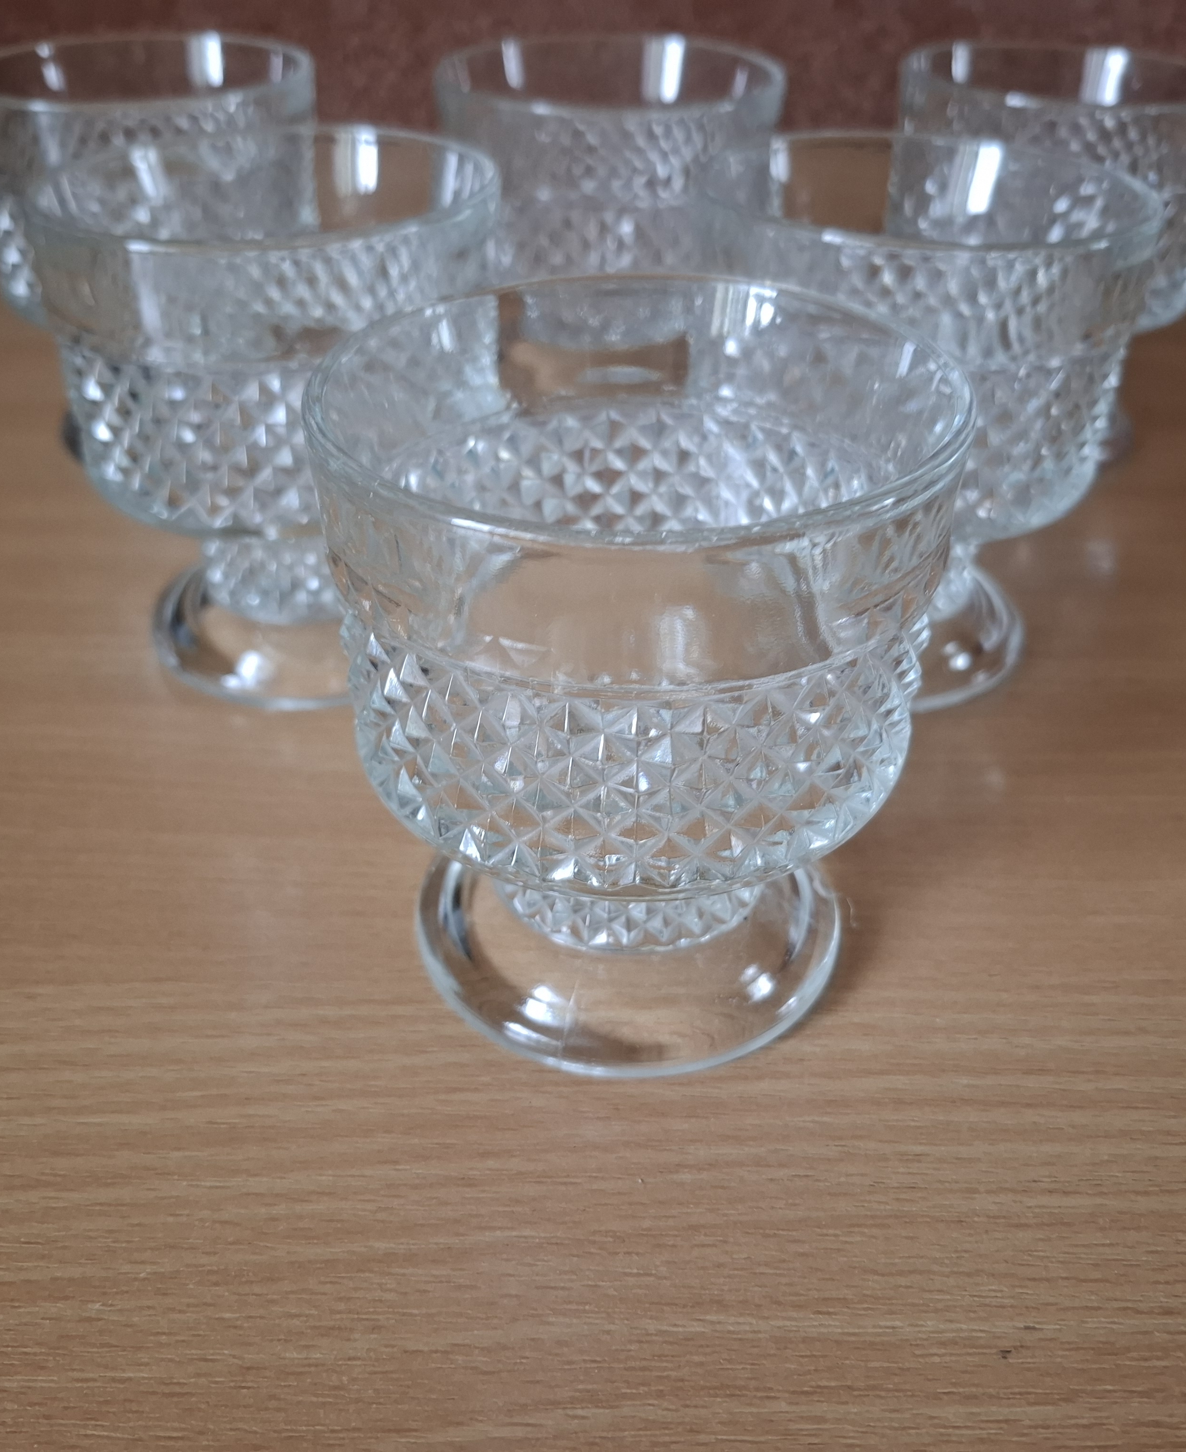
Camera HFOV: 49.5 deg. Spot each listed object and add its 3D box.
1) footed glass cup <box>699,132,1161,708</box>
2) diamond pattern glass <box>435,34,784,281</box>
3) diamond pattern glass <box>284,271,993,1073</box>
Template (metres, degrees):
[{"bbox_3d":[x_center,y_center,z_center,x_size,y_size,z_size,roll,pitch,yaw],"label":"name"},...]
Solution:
[{"bbox_3d":[0.058,-0.061,0.257,0.081,0.092,0.081,1,38,0],"label":"footed glass cup"},{"bbox_3d":[0.004,-0.116,0.327,0.081,0.092,0.081,1,38,0],"label":"diamond pattern glass"},{"bbox_3d":[0.005,-0.006,0.186,0.081,0.092,0.081,1,38,0],"label":"diamond pattern glass"}]

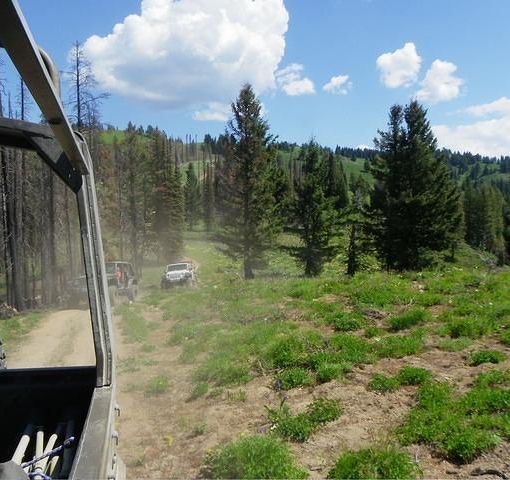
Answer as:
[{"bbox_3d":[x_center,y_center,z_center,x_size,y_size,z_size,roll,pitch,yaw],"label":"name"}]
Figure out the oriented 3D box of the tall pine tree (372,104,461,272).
[{"bbox_3d":[9.407,-3.145,28.000,5.480,9.960,5.310,0,2,0],"label":"tall pine tree"}]

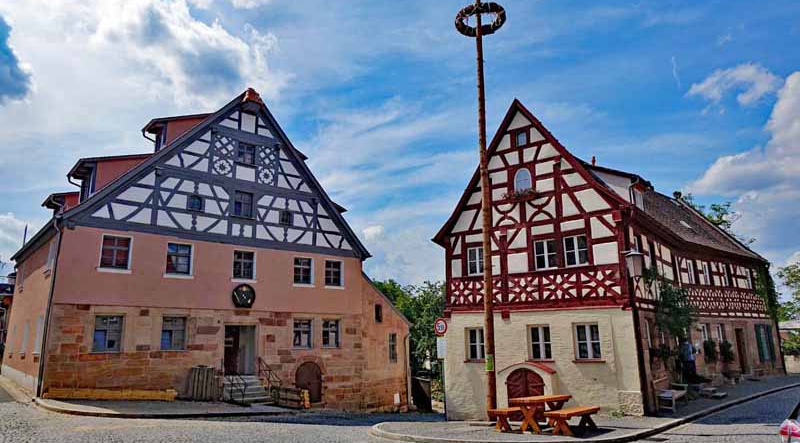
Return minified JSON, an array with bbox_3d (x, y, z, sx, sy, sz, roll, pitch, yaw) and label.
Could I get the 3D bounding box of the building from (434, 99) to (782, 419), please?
[{"bbox_3d":[10.333,2.512,24.082,7.947,10.686,19.379,-13,-18,42],"label":"building"}]

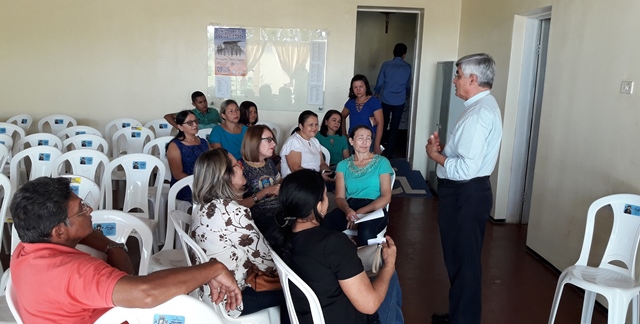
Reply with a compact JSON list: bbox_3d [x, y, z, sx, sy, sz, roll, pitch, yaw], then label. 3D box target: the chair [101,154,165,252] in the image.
[{"bbox_3d":[-1.328,0.422,3.660,0.440,0.885,0.520,0,10,-12],"label":"chair"}]

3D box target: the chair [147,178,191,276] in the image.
[{"bbox_3d":[-0.694,0.555,3.043,0.440,0.885,0.520,0,10,-9],"label":"chair"}]

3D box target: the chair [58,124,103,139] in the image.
[{"bbox_3d":[-2.394,0.116,5.078,0.450,0.890,0.520,1,10,-10],"label":"chair"}]

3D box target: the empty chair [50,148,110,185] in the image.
[{"bbox_3d":[-1.791,0.389,3.759,0.440,0.885,0.520,1,10,-7],"label":"empty chair"}]

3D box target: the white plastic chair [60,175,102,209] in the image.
[{"bbox_3d":[-1.458,0.553,2.814,0.450,0.890,0.520,1,10,-5],"label":"white plastic chair"}]

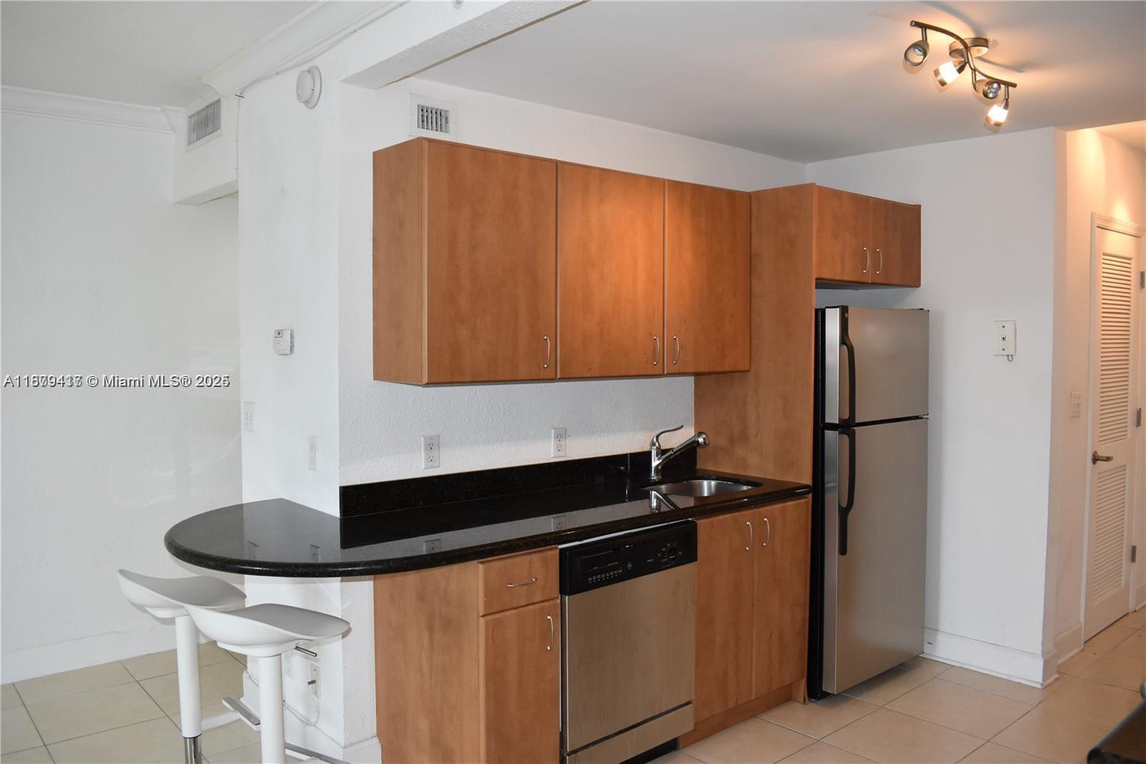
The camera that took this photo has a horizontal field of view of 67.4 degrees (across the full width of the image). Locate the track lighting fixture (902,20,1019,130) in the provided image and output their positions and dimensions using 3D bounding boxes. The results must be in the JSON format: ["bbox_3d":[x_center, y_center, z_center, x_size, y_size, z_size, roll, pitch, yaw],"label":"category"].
[{"bbox_3d":[1.182,-0.910,2.560,0.800,0.214,0.210,-2,4,-39],"label":"track lighting fixture"}]

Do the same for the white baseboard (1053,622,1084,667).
[{"bbox_3d":[2.251,1.183,3.910,0.376,0.135,0.025,-2,4,-39],"label":"white baseboard"}]

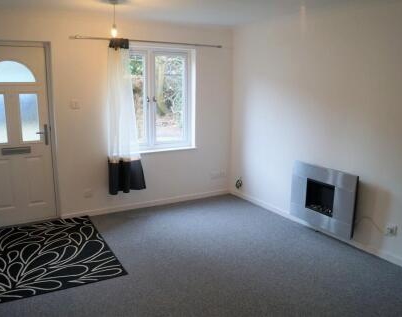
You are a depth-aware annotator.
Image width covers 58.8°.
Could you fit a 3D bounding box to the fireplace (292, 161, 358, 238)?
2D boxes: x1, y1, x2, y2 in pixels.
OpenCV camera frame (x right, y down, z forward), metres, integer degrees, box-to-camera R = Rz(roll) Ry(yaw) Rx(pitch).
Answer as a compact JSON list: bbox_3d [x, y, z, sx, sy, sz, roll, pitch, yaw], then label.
[{"bbox_3d":[1.311,0.413,3.809,0.110,0.640,0.830,-5,12,-28],"label":"fireplace"}]

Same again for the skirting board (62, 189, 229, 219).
[{"bbox_3d":[-0.600,0.606,4.875,2.450,0.070,0.020,-5,12,-28],"label":"skirting board"}]

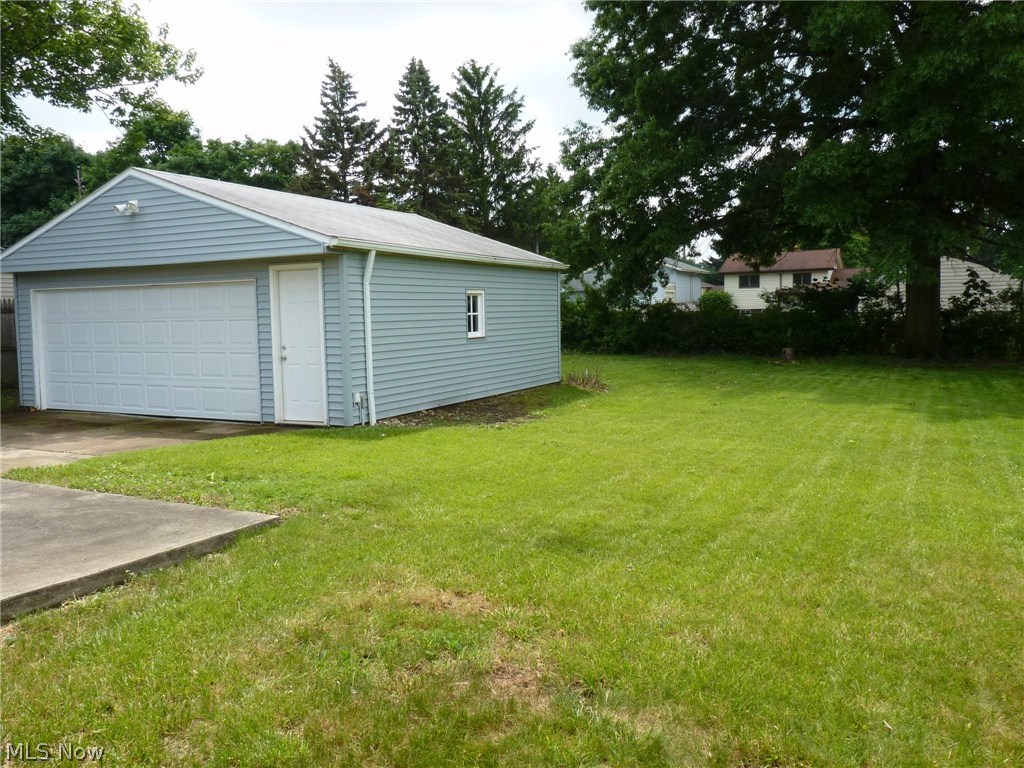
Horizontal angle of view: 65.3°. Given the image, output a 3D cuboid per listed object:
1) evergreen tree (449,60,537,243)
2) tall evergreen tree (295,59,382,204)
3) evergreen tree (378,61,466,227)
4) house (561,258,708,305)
[{"bbox_3d":[-0.887,-7.897,35.278,4.800,12.483,4.800,2,6,27],"label":"evergreen tree"},{"bbox_3d":[-8.088,-8.496,37.795,4.700,13.486,4.700,2,6,27],"label":"tall evergreen tree"},{"bbox_3d":[-4.069,-8.159,36.283,4.500,12.940,4.500,2,6,27],"label":"evergreen tree"},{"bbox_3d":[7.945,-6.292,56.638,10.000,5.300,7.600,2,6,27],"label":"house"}]

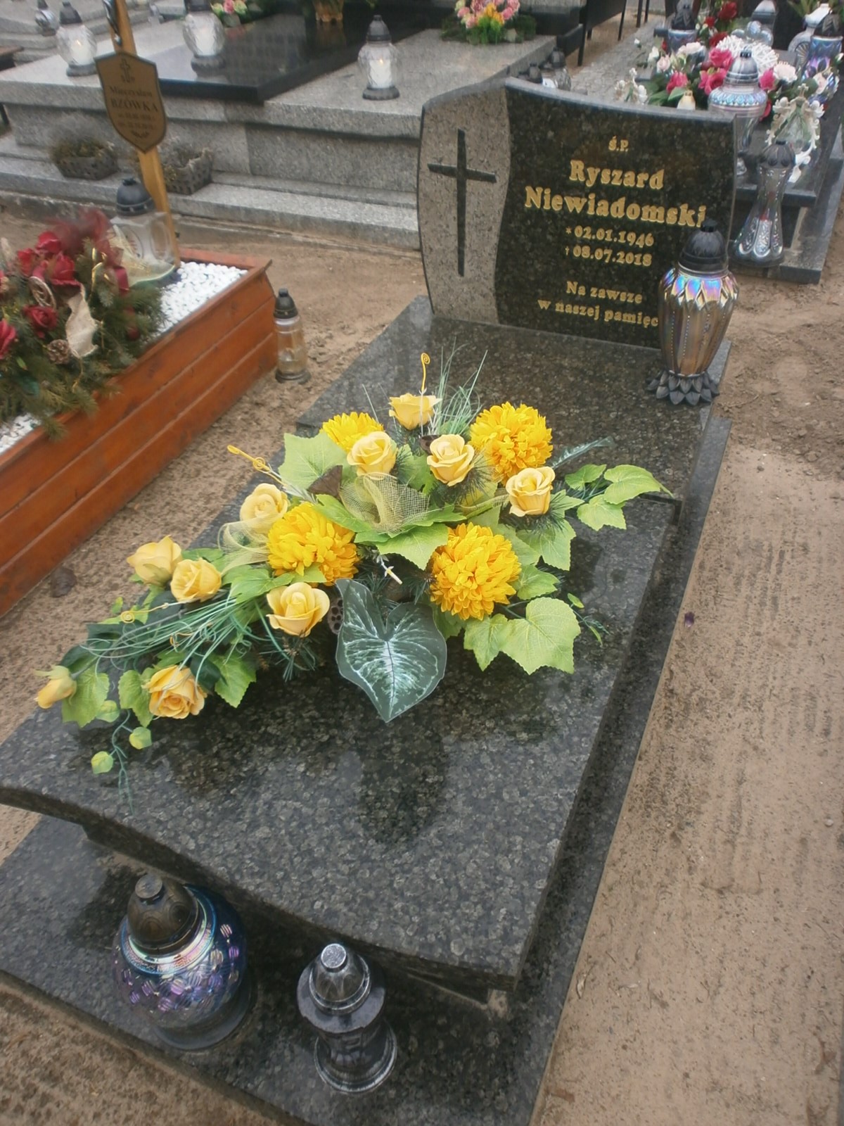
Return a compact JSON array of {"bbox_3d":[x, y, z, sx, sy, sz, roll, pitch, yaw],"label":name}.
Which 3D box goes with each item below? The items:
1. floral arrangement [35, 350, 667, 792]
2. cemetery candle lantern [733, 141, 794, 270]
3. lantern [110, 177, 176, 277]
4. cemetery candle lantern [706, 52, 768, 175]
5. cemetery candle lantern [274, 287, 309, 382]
[{"bbox_3d":[-0.081,-0.046,1.470,1.040,0.280,0.630,-11,42,-10],"label":"floral arrangement"},{"bbox_3d":[1.257,-1.310,3.166,0.200,0.395,0.200,14,43,18],"label":"cemetery candle lantern"},{"bbox_3d":[-0.866,-1.049,2.706,0.135,0.257,0.135,14,43,18],"label":"lantern"},{"bbox_3d":[1.143,-1.636,3.190,0.212,0.395,0.212,14,43,18],"label":"cemetery candle lantern"},{"bbox_3d":[-0.413,-0.704,2.697,0.108,0.283,0.108,-1,41,1],"label":"cemetery candle lantern"}]

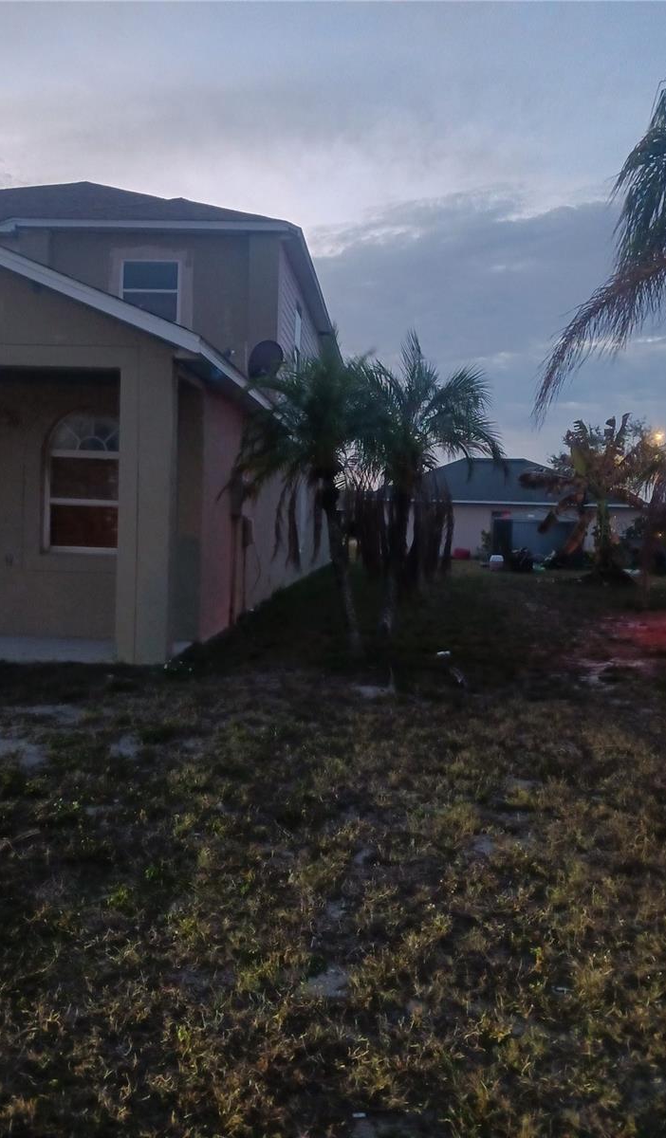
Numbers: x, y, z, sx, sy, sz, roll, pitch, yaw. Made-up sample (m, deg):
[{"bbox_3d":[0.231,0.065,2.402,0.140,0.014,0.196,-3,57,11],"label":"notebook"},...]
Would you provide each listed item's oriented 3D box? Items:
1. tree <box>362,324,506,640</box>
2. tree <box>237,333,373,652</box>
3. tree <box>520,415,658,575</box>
[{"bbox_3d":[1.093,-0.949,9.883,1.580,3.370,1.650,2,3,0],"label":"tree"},{"bbox_3d":[-0.297,-0.653,8.288,1.280,2.970,1.400,2,3,0],"label":"tree"},{"bbox_3d":[7.303,-2.088,25.366,3.960,4.540,3.400,2,3,0],"label":"tree"}]

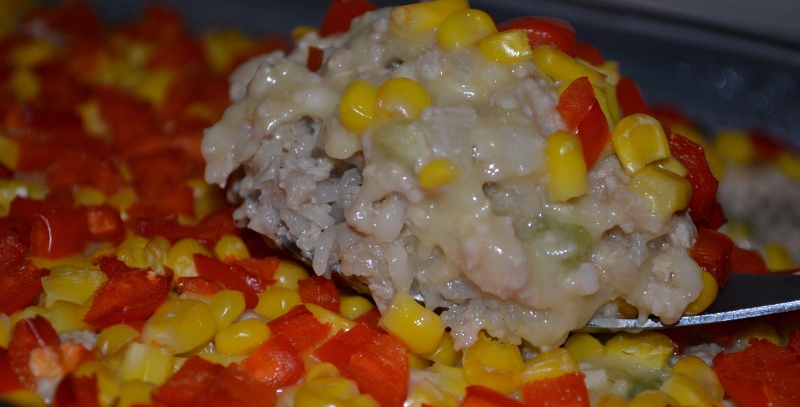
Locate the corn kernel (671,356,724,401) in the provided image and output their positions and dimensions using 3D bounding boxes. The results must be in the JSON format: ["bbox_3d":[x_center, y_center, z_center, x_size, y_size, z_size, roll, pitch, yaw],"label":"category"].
[{"bbox_3d":[0.044,0.026,0.246,0.007,0.005,0.009,-16,46,-44],"label":"corn kernel"}]

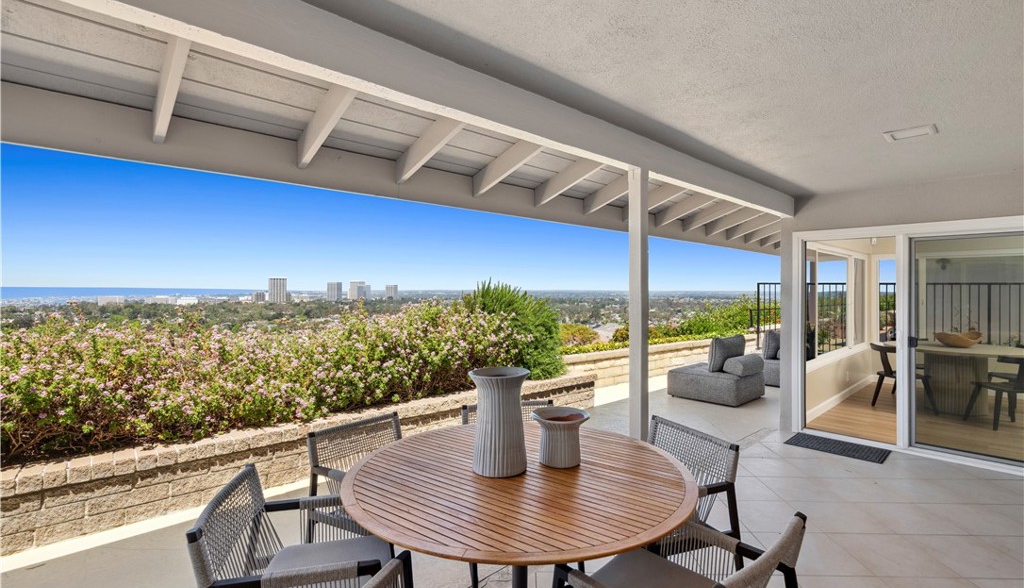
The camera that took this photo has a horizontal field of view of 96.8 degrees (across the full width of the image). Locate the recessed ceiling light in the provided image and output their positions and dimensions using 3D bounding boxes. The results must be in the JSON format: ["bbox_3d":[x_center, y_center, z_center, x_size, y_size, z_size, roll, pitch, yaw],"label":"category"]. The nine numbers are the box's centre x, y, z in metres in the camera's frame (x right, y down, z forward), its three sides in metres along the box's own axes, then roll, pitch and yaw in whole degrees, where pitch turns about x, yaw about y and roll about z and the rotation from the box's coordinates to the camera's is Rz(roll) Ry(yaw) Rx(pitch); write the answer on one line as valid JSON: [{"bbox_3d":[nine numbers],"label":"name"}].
[{"bbox_3d":[2.459,-0.997,2.802,0.235,0.040,0.235,0,0,-43],"label":"recessed ceiling light"}]

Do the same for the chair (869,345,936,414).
[{"bbox_3d":[4.804,1.040,5.596,0.490,0.785,0.470,0,0,0],"label":"chair"}]

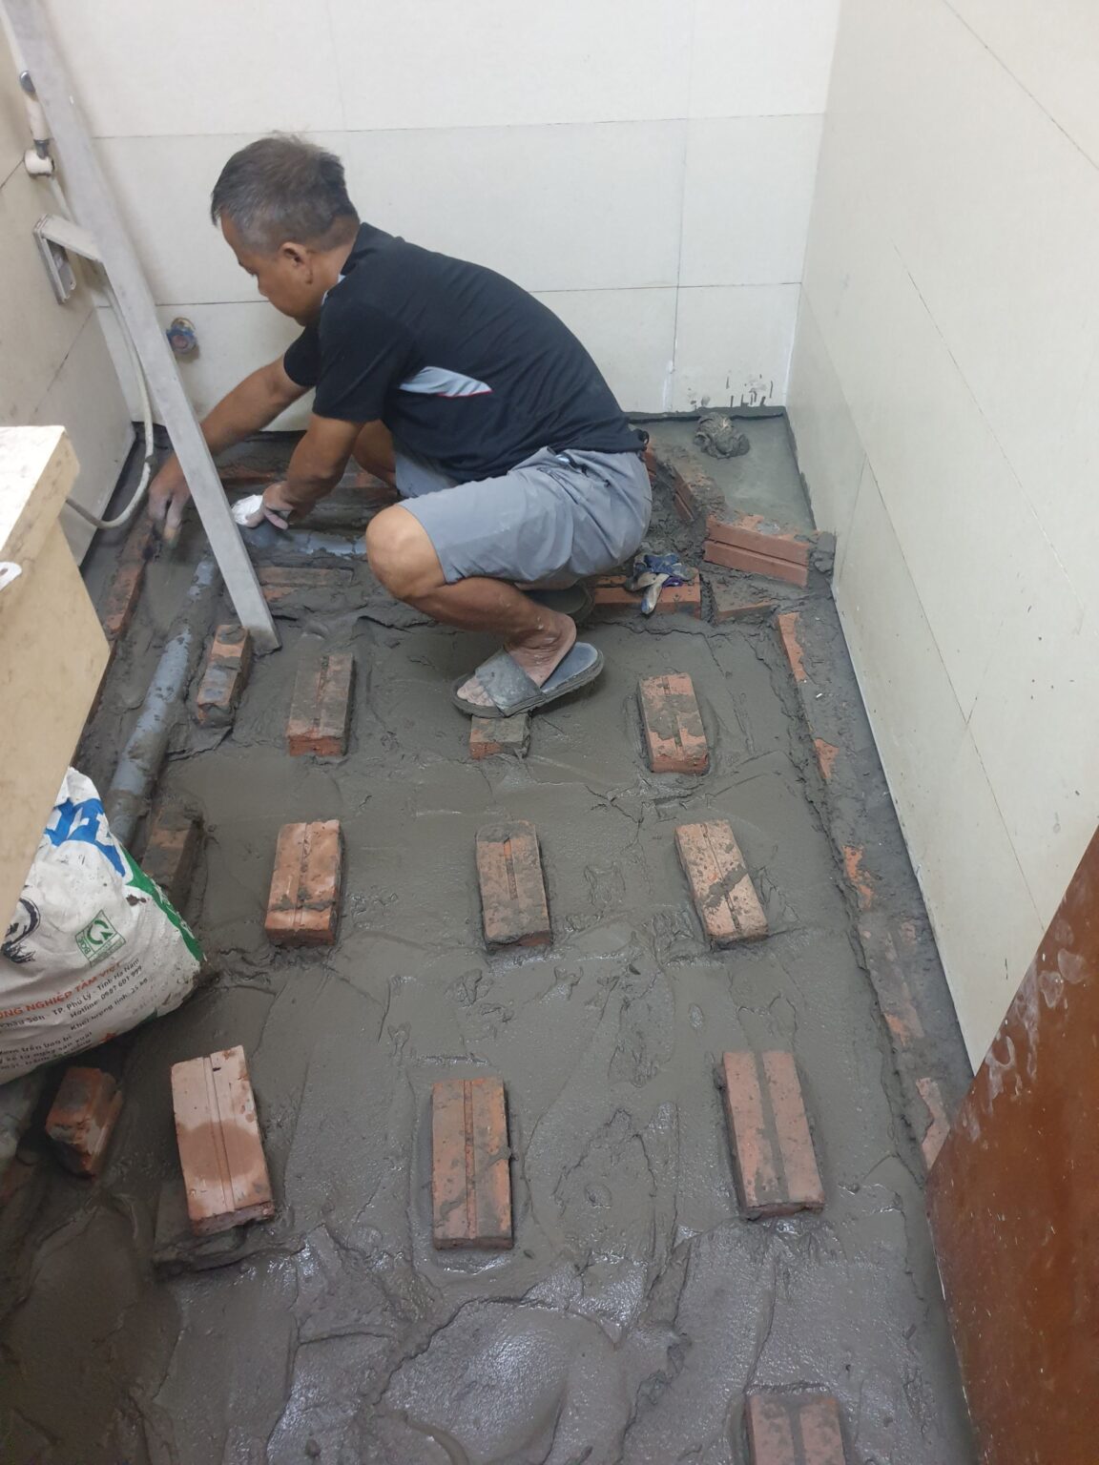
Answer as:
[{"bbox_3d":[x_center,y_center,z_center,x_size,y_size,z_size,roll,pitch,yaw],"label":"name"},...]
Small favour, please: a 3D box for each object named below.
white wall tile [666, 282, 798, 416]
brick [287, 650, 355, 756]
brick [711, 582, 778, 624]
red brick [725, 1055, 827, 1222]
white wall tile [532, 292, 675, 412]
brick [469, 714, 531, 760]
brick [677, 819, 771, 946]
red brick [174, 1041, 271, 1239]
[{"bbox_3d":[0.382,-0.801,2.303,0.246,0.280,0.010,-2,47,1],"label":"white wall tile"},{"bbox_3d":[-0.385,-0.048,1.877,0.091,0.053,0.197,-4,47,-1],"label":"brick"},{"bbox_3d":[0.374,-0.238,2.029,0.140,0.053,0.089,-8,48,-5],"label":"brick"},{"bbox_3d":[0.278,0.508,1.395,0.091,0.053,0.197,-3,47,0],"label":"red brick"},{"bbox_3d":[-0.047,-0.758,2.254,0.600,0.300,0.010,-2,47,1],"label":"white wall tile"},{"bbox_3d":[-0.079,-0.032,1.869,0.091,0.053,0.197,0,47,2],"label":"brick"},{"bbox_3d":[0.266,0.243,1.735,0.091,0.057,0.211,-8,48,-5],"label":"brick"},{"bbox_3d":[-0.415,0.519,1.406,0.095,0.057,0.212,-16,49,-12],"label":"red brick"}]

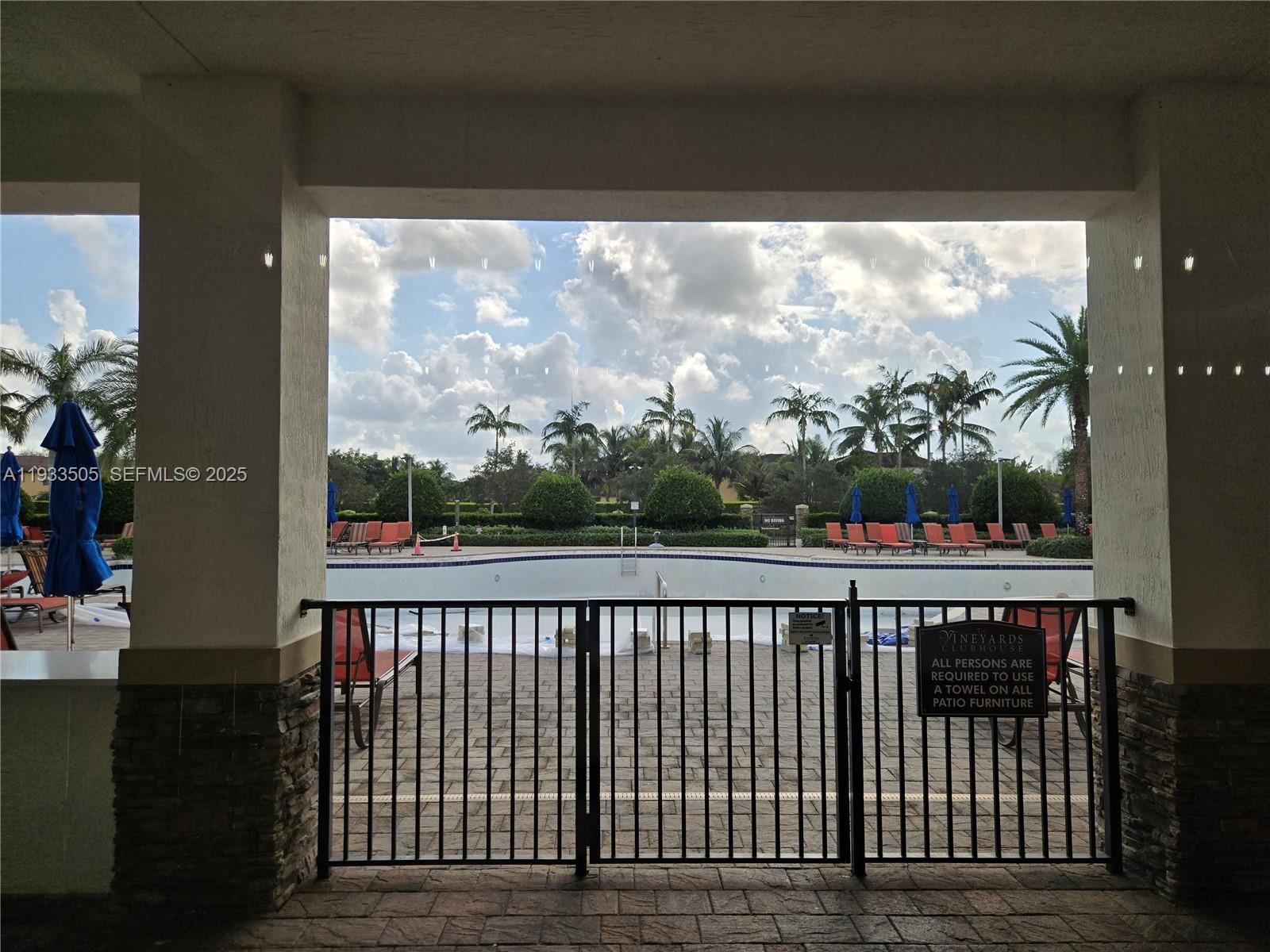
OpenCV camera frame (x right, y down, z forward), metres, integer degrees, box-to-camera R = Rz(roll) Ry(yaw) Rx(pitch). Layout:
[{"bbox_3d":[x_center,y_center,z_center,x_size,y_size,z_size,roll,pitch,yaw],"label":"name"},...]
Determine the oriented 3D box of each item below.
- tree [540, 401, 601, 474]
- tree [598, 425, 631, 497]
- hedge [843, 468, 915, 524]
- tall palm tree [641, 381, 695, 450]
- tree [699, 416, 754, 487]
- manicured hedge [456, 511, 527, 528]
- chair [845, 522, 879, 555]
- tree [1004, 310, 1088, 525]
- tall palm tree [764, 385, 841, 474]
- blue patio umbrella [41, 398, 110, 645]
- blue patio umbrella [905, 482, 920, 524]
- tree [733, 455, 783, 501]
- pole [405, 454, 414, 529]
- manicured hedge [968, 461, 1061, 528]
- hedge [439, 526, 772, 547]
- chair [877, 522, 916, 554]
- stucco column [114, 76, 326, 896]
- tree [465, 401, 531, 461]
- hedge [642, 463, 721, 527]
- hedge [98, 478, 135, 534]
[{"bbox_3d":[-3.882,-0.611,52.000,3.790,8.000,3.790,0,-2,-1],"label":"tree"},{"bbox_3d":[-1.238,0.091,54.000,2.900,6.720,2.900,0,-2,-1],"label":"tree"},{"bbox_3d":[10.022,1.219,34.300,3.300,3.100,3.300,0,-2,-1],"label":"hedge"},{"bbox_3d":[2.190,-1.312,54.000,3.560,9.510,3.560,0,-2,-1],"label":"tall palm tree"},{"bbox_3d":[5.533,-0.140,52.000,4.000,7.020,4.000,0,-2,-1],"label":"tree"},{"bbox_3d":[-6.144,2.230,36.146,3.100,1.356,1.100,0,-2,0],"label":"manicured hedge"},{"bbox_3d":[7.398,2.068,27.674,0.660,0.970,1.650,0,-2,-1],"label":"chair"},{"bbox_3d":[15.185,-1.638,28.771,5.200,8.458,5.200,0,-2,0],"label":"tree"},{"bbox_3d":[10.349,-1.173,52.069,4.500,9.141,4.500,0,-2,0],"label":"tall palm tree"},{"bbox_3d":[-4.137,0.646,6.200,0.540,2.420,0.540,0,-2,-1],"label":"blue patio umbrella"},{"bbox_3d":[9.635,1.416,29.268,0.500,2.420,0.500,0,-2,0],"label":"blue patio umbrella"},{"bbox_3d":[7.399,1.039,50.993,3.200,4.664,3.200,0,-2,0],"label":"tree"},{"bbox_3d":[-9.057,0.980,33.787,0.380,3.713,0.280,0,-2,-11],"label":"pole"},{"bbox_3d":[15.211,1.063,33.782,3.700,3.281,3.400,0,-2,0],"label":"manicured hedge"},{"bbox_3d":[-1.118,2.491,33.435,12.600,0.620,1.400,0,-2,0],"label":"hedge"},{"bbox_3d":[8.503,2.063,27.574,0.660,0.970,1.650,0,-2,-1],"label":"chair"},{"bbox_3d":[-1.787,0.081,3.801,0.665,3.380,0.650,0,-2,-1],"label":"stucco column"},{"bbox_3d":[-8.924,-0.686,55.000,4.330,8.370,4.330,0,-2,-1],"label":"tree"},{"bbox_3d":[1.990,1.157,34.200,3.200,3.250,3.200,0,-2,-1],"label":"hedge"},{"bbox_3d":[-20.674,1.435,33.773,3.000,2.752,2.900,1,-2,-22],"label":"hedge"}]

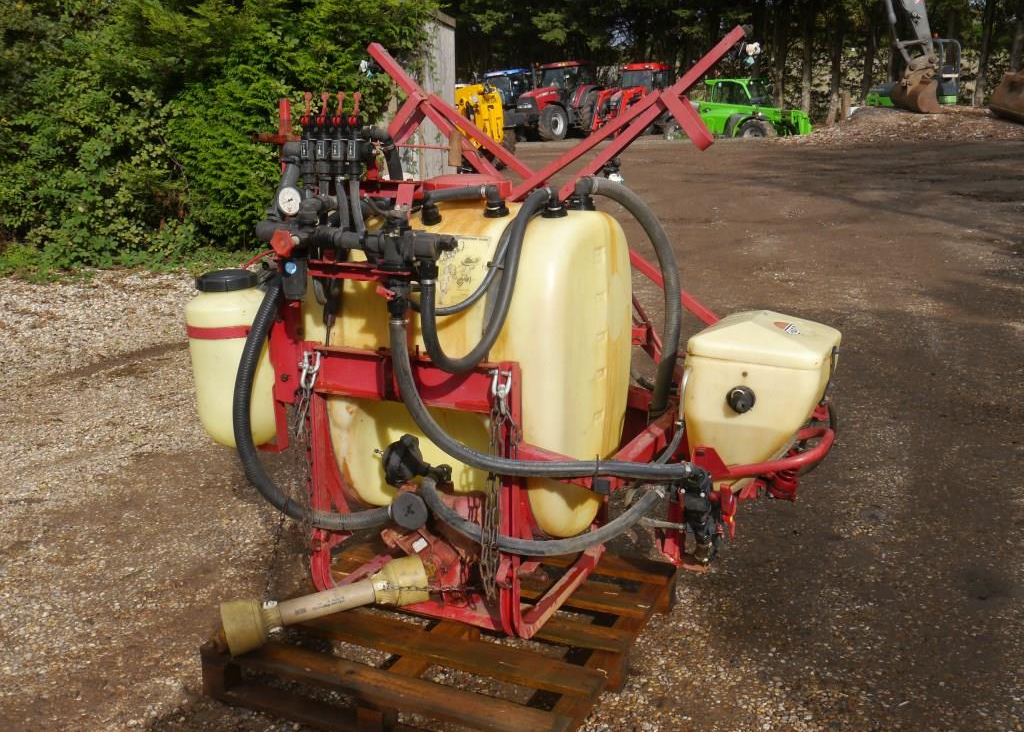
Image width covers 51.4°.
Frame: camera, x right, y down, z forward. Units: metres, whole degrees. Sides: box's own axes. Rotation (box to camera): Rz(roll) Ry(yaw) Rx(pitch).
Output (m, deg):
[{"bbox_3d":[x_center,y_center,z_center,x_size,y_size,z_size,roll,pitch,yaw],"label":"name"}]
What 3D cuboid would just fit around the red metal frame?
[{"bbox_3d":[0.134,-0.155,3.312,1.733,1.733,1.049,7,15,26],"label":"red metal frame"}]

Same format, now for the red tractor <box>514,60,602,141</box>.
[{"bbox_3d":[1.687,-10.277,41.300,2.400,2.980,4.800,11,18,38],"label":"red tractor"}]

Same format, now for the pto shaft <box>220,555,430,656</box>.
[{"bbox_3d":[-0.534,0.685,3.064,0.611,0.147,0.147,-12,16,-14],"label":"pto shaft"}]

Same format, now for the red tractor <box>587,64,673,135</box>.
[{"bbox_3d":[4.769,-10.616,42.500,2.300,2.850,4.800,11,17,37],"label":"red tractor"}]

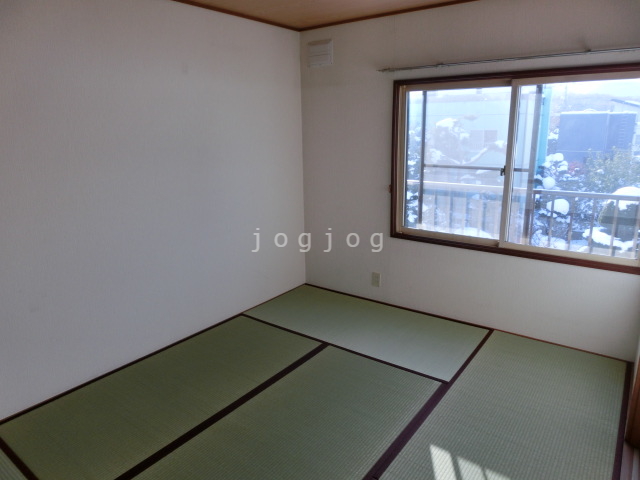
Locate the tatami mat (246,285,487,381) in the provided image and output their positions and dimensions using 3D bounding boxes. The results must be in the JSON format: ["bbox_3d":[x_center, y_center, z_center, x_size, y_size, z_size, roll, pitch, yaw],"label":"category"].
[{"bbox_3d":[0.311,0.659,3.469,1.751,0.045,0.870,10,18,35],"label":"tatami mat"}]

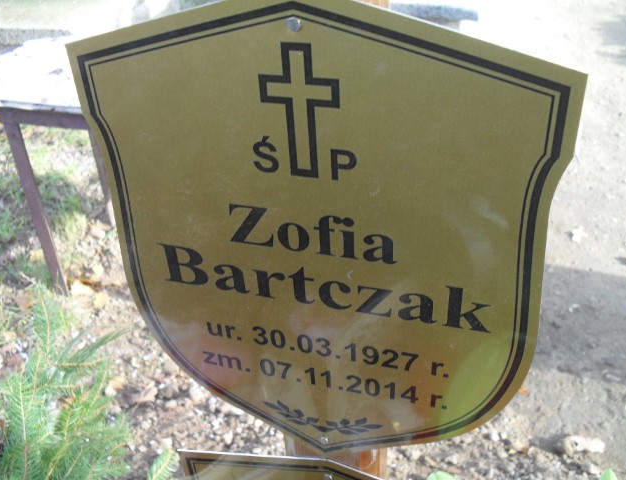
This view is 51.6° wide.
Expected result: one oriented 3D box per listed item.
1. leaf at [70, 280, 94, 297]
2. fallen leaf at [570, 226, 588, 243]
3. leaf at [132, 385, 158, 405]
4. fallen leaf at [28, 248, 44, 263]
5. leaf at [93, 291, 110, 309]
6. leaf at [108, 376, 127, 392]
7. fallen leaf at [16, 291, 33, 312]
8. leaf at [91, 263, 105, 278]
[{"bbox_3d":[-0.608,0.128,1.706,0.061,0.020,0.054,-4,34,0],"label":"leaf"},{"bbox_3d":[0.738,-0.016,1.793,0.044,0.024,0.065,-4,34,0],"label":"fallen leaf"},{"bbox_3d":[-0.359,0.327,1.382,0.058,0.022,0.051,-4,34,0],"label":"leaf"},{"bbox_3d":[-0.790,0.044,1.849,0.039,0.020,0.055,-4,34,0],"label":"fallen leaf"},{"bbox_3d":[-0.543,0.153,1.662,0.040,0.020,0.059,-4,34,0],"label":"leaf"},{"bbox_3d":[-0.425,0.315,1.412,0.043,0.017,0.037,-4,34,0],"label":"leaf"},{"bbox_3d":[-0.742,0.157,1.667,0.035,0.030,0.071,-4,34,0],"label":"fallen leaf"},{"bbox_3d":[-0.587,0.084,1.768,0.031,0.022,0.057,-4,34,0],"label":"leaf"}]

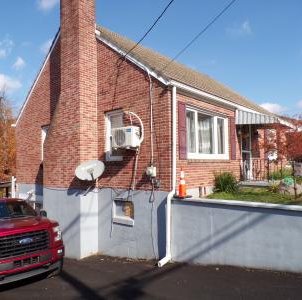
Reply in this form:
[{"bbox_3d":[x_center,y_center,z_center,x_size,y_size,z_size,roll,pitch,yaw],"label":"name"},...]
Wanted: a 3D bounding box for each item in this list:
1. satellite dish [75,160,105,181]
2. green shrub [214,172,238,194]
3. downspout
[{"bbox_3d":[-1.638,0.515,7.468,0.800,0.570,0.340,-7,-22,-11],"label":"satellite dish"},{"bbox_3d":[2.164,0.932,7.950,0.700,0.600,0.720,-3,-4,41],"label":"green shrub"},{"bbox_3d":[0.397,0.480,6.391,0.100,4.127,0.710,-3,-4,41],"label":"downspout"}]

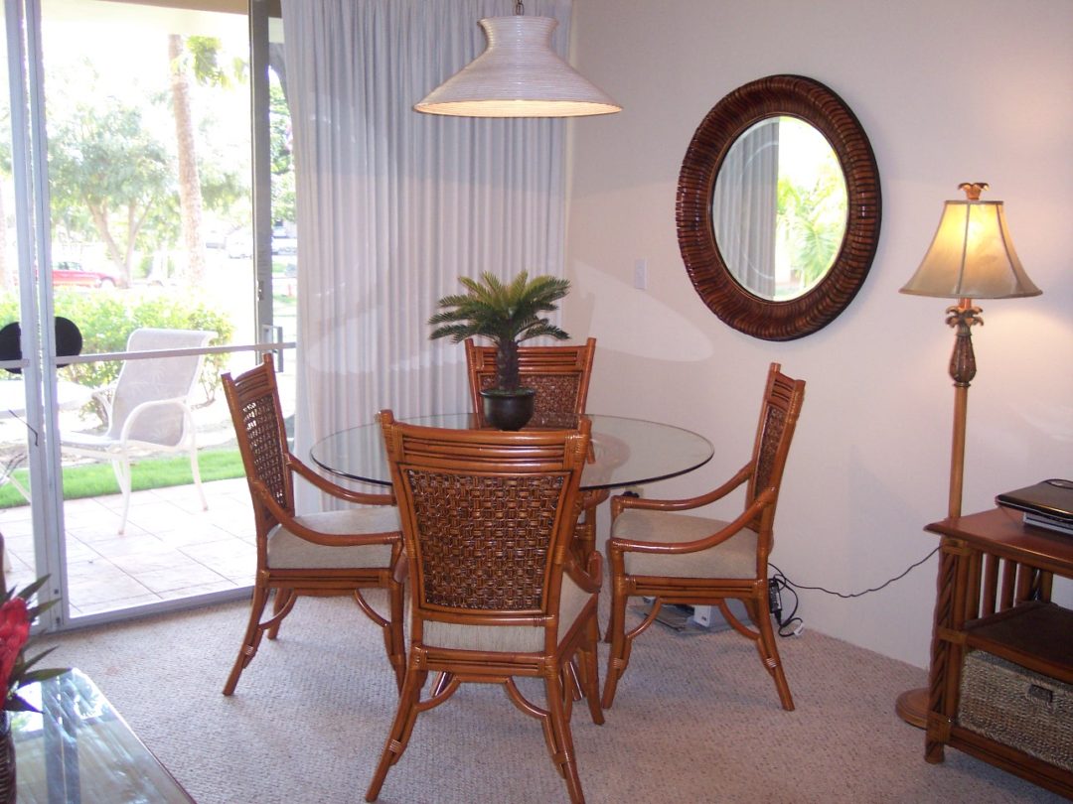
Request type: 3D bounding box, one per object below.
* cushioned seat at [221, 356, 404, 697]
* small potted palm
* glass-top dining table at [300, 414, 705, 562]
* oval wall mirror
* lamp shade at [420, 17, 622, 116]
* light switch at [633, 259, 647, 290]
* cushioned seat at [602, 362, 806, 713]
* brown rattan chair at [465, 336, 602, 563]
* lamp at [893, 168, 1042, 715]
[{"bbox_3d":[-0.642,0.363,3.707,0.565,0.980,0.575,1,9,2],"label":"cushioned seat"},{"bbox_3d":[-0.116,-0.157,3.745,0.447,0.508,0.447,1,9,0],"label":"small potted palm"},{"bbox_3d":[-0.079,0.494,3.668,1.216,0.740,1.216,1,9,0],"label":"glass-top dining table"},{"bbox_3d":[0.807,-0.677,4.119,0.075,0.910,0.910,-6,11,-36],"label":"oval wall mirror"},{"bbox_3d":[-0.050,-0.974,3.408,0.608,0.252,0.608,1,9,0],"label":"lamp shade"},{"bbox_3d":[0.411,-0.509,4.690,0.012,0.115,0.071,-6,11,-37],"label":"light switch"},{"bbox_3d":[0.498,0.383,3.654,0.565,0.980,0.575,1,9,3],"label":"cushioned seat"},{"bbox_3d":[-0.041,0.285,4.207,0.584,0.975,0.576,1,9,3],"label":"brown rattan chair"},{"bbox_3d":[1.206,0.161,3.323,0.395,1.532,0.395,1,9,0],"label":"lamp"}]

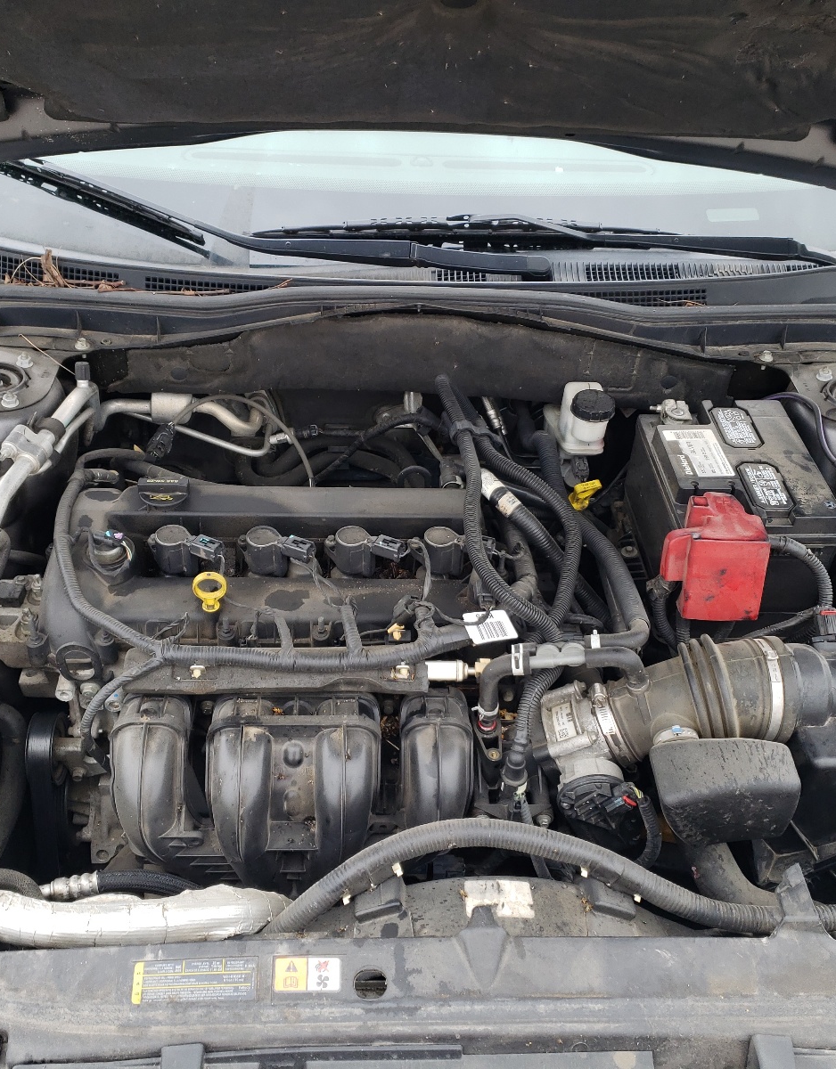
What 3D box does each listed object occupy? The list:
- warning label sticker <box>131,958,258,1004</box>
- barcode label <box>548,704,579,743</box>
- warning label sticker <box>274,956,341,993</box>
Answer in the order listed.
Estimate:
[{"bbox_3d":[-0.168,0.337,0.807,0.092,0.002,0.034,0,39,-4],"label":"warning label sticker"},{"bbox_3d":[0.145,0.186,1.060,0.020,0.035,0.001,-12,4,-18],"label":"barcode label"},{"bbox_3d":[-0.084,0.335,0.815,0.050,0.002,0.027,1,39,-3],"label":"warning label sticker"}]

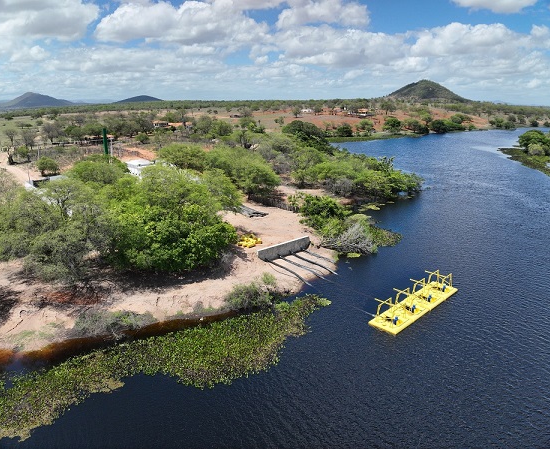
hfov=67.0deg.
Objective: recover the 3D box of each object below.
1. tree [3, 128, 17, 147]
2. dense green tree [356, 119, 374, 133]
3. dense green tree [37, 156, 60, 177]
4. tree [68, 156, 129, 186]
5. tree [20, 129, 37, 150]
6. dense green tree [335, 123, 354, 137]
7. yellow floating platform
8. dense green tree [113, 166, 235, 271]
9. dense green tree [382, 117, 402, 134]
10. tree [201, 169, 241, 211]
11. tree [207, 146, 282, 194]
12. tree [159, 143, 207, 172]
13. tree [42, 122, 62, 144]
[{"bbox_3d":[-116.640,-38.360,183.360,5.600,7.800,5.400,0,17,0],"label":"tree"},{"bbox_3d":[71.120,-78.510,330.340,14.300,9.740,12.870,3,17,11],"label":"dense green tree"},{"bbox_3d":[-74.900,-19.350,137.470,7.280,6.440,6.550,-9,19,-27],"label":"dense green tree"},{"bbox_3d":[-45.660,-12.470,107.540,16.040,9.610,13.630,-7,18,-22],"label":"tree"},{"bbox_3d":[-99.460,-34.290,167.790,6.600,8.800,6.400,0,17,0],"label":"tree"},{"bbox_3d":[38.540,-52.700,230.640,9.800,7.500,9.000,0,17,0],"label":"dense green tree"},{"bbox_3d":[18.910,9.900,55.960,17.240,2.500,4.440,-16,23,-42],"label":"yellow floating platform"},{"bbox_3d":[-11.750,-0.600,49.300,14.500,11.500,12.500,0,17,0],"label":"dense green tree"},{"bbox_3d":[92.110,-78.510,328.670,15.810,12.090,14.230,4,17,15],"label":"dense green tree"},{"bbox_3d":[-9.000,-4.970,67.400,6.800,7.600,6.500,0,17,0],"label":"tree"},{"bbox_3d":[-8.760,-15.150,112.070,19.950,11.170,16.960,-2,17,-4],"label":"tree"},{"bbox_3d":[-24.520,-18.030,111.720,12.700,7.600,11.200,0,17,0],"label":"tree"},{"bbox_3d":[-127.980,-52.450,238.040,11.450,12.100,10.310,-9,19,-26],"label":"tree"}]

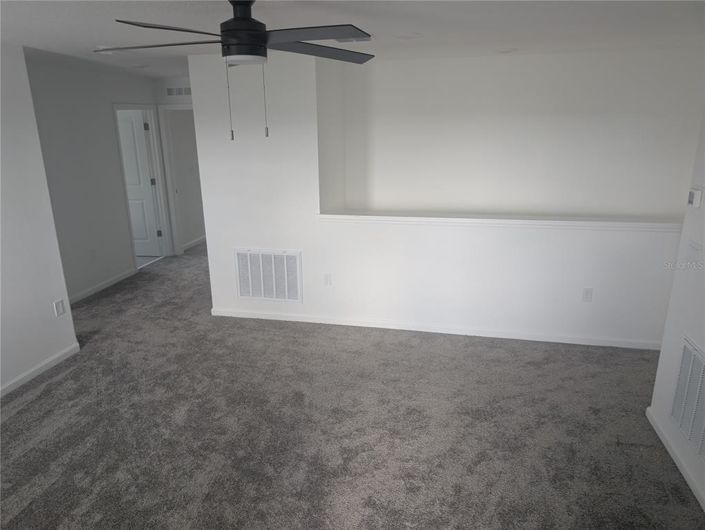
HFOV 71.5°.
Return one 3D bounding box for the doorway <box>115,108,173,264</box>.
[{"bbox_3d":[-2.764,-1.021,6.503,0.130,2.103,0.892,3,16,12],"label":"doorway"}]

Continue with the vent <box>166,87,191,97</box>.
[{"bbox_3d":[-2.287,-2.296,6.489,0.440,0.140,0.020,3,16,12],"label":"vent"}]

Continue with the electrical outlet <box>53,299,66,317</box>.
[{"bbox_3d":[-2.360,0.351,3.958,0.012,0.124,0.083,3,16,12],"label":"electrical outlet"}]

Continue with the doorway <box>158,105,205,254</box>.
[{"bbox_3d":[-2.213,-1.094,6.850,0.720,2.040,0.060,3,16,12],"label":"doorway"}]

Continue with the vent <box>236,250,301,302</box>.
[{"bbox_3d":[-0.793,0.105,4.672,0.646,0.518,0.022,3,16,12],"label":"vent"}]

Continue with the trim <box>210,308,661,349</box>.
[{"bbox_3d":[0.589,0.577,4.486,4.101,0.080,0.018,3,16,12],"label":"trim"}]

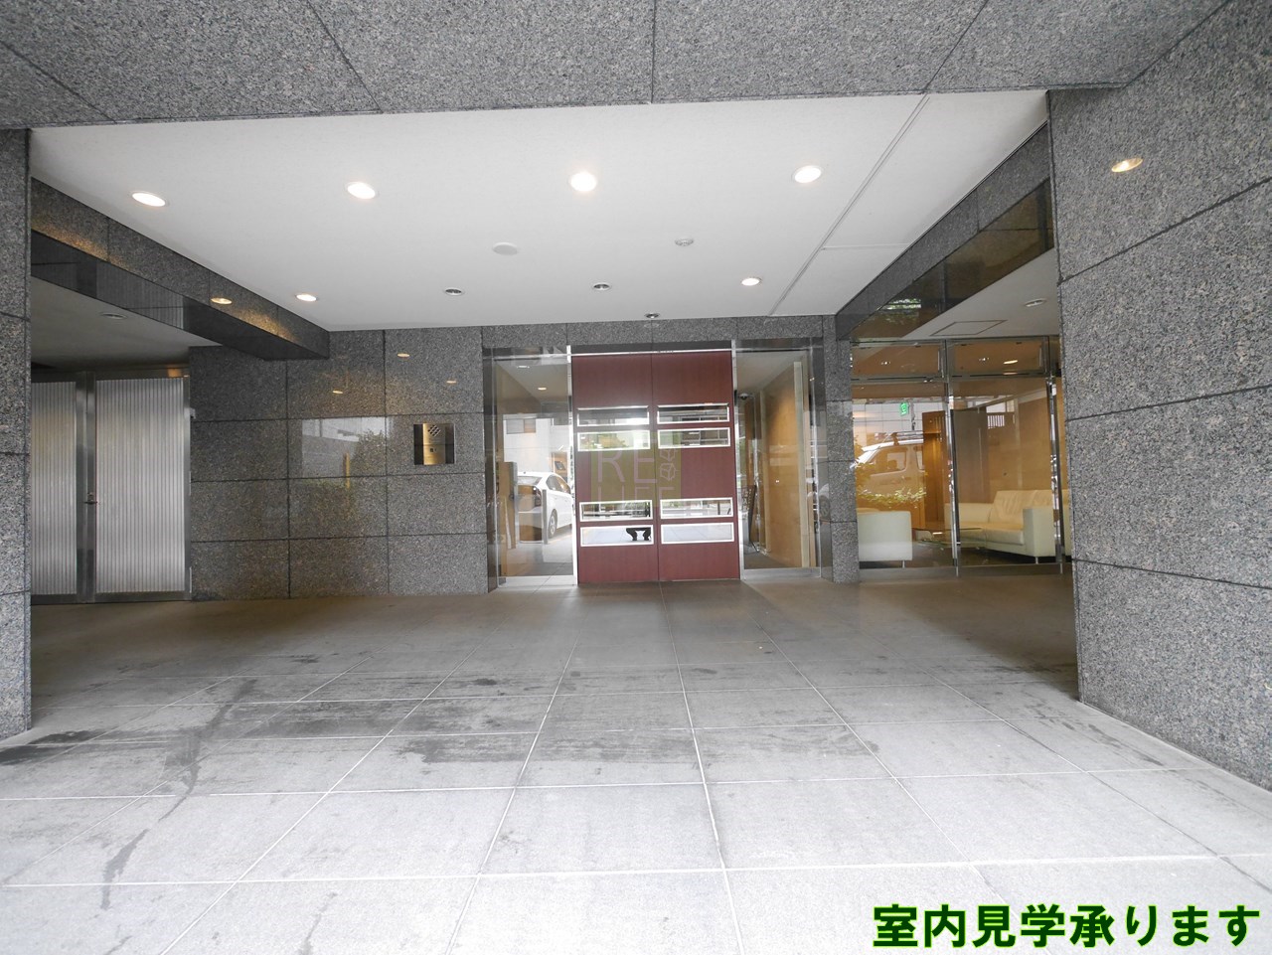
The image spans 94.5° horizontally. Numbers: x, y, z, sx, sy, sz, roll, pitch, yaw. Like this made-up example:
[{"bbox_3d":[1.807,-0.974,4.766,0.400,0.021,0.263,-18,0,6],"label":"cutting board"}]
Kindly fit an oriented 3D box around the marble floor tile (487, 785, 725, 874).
[{"bbox_3d":[-0.084,0.989,1.667,0.604,0.020,0.431,-2,-1,0],"label":"marble floor tile"}]

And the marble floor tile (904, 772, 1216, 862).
[{"bbox_3d":[1.124,0.955,1.660,0.604,0.020,0.431,-2,-1,0],"label":"marble floor tile"}]

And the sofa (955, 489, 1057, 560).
[{"bbox_3d":[4.679,0.577,7.169,0.850,0.806,1.832,-2,-1,0],"label":"sofa"}]

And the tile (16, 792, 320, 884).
[{"bbox_3d":[-1.292,1.024,1.673,0.604,0.020,0.431,-2,-1,0],"label":"tile"}]

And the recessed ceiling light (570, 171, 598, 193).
[{"bbox_3d":[-0.280,-1.589,3.148,0.150,0.040,0.150,-2,-1,0],"label":"recessed ceiling light"}]

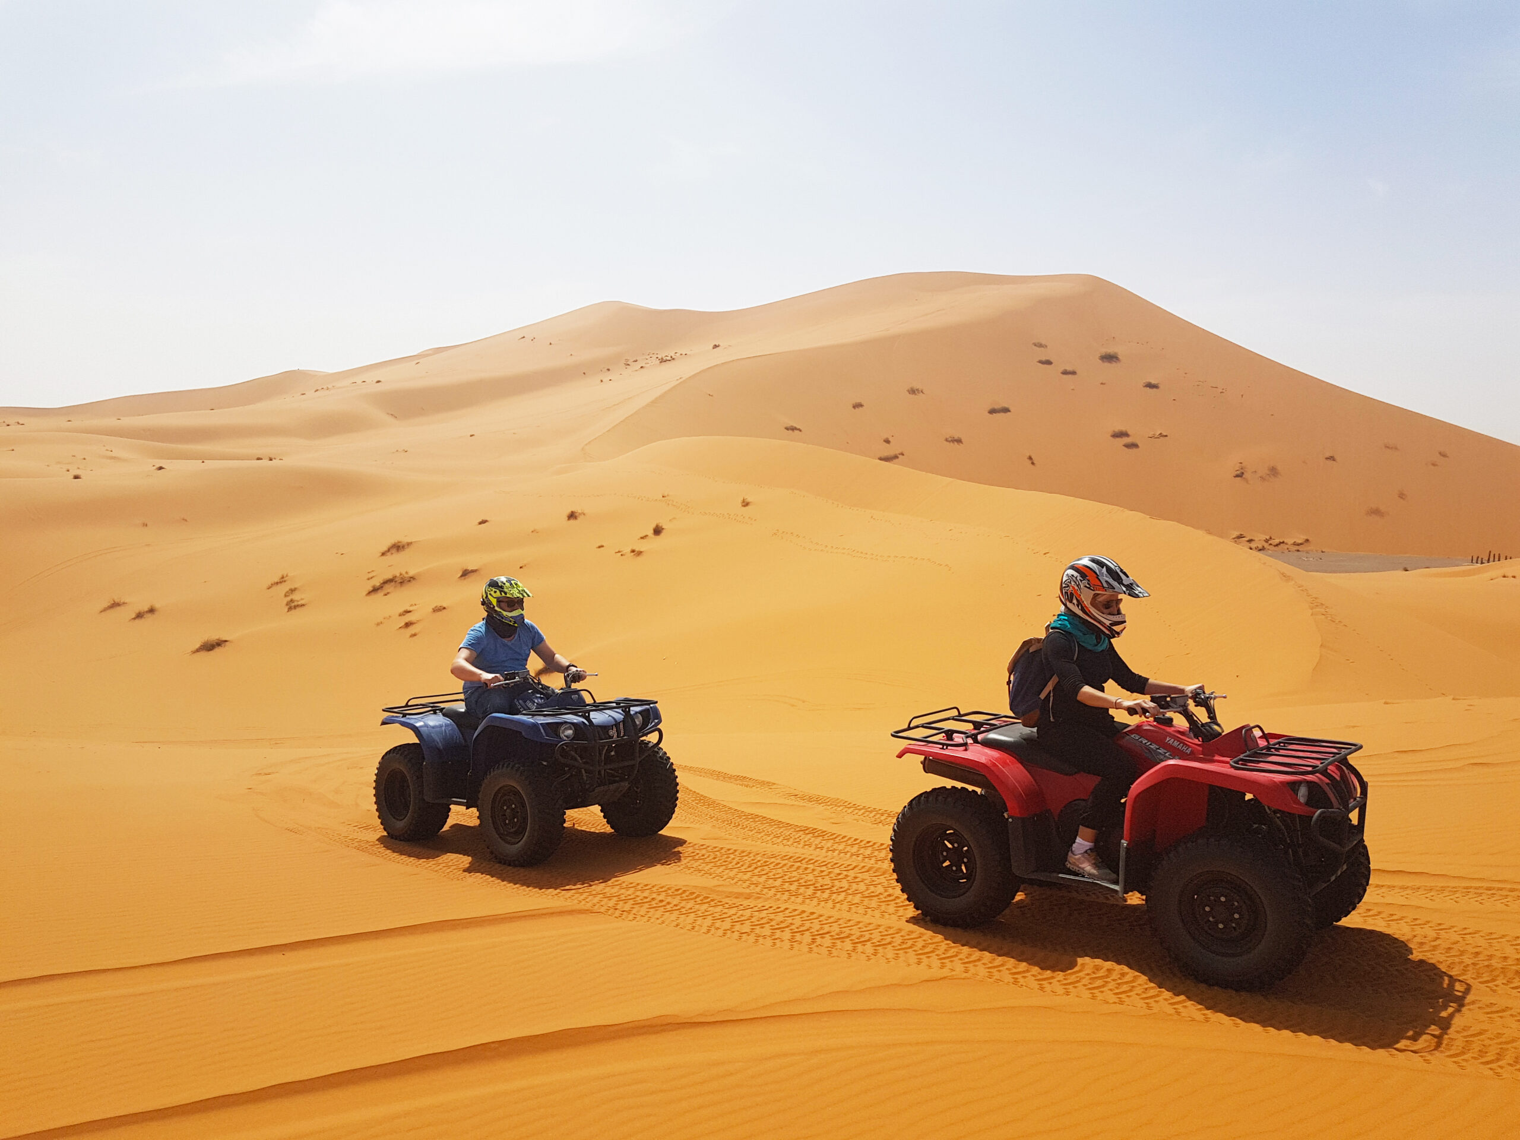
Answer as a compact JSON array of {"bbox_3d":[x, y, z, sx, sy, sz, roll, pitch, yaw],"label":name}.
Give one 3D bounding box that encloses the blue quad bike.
[{"bbox_3d":[-1.556,1.200,7.398,1.975,1.075,1.090,-4,-1,42],"label":"blue quad bike"}]

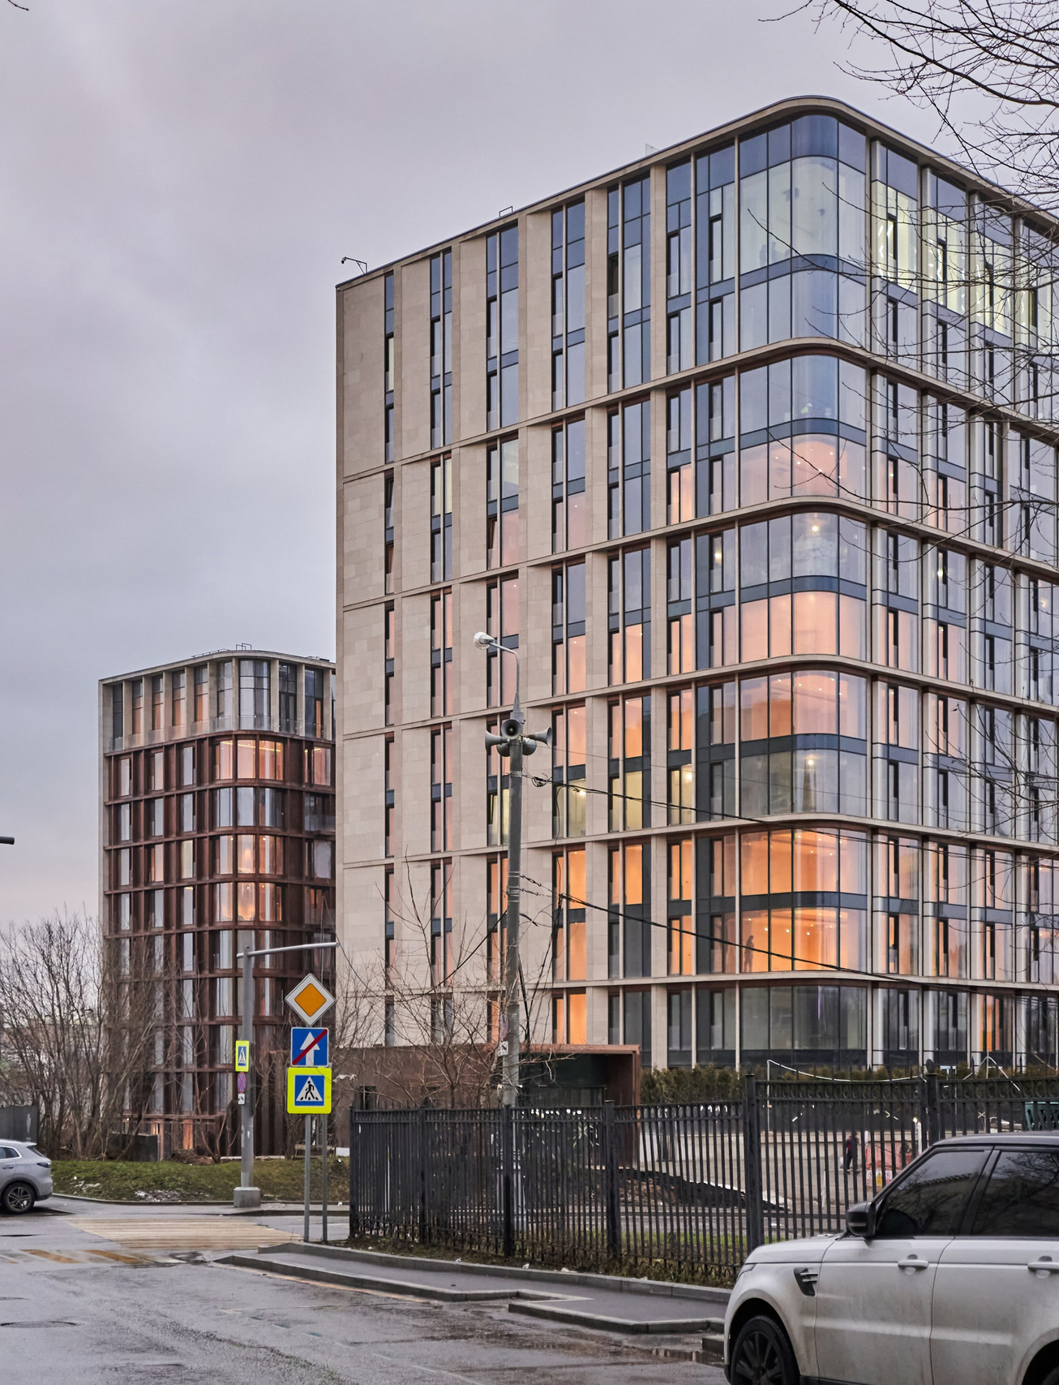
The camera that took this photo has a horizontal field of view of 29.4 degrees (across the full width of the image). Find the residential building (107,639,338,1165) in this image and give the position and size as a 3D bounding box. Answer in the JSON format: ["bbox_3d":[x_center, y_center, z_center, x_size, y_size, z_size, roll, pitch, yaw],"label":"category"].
[{"bbox_3d":[-20.822,18.200,166.378,20.919,38.000,20.432,-6,-8,45],"label":"residential building"}]

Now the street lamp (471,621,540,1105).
[{"bbox_3d":[-0.350,4.050,34.400,1.250,10.100,1.100,3,-7,-28],"label":"street lamp"}]

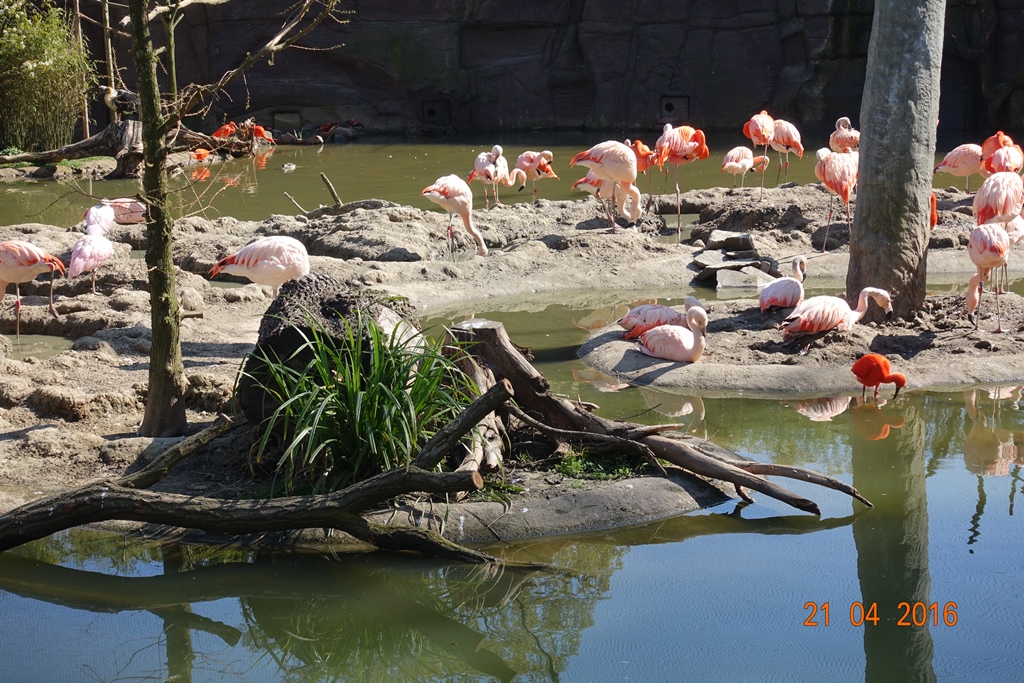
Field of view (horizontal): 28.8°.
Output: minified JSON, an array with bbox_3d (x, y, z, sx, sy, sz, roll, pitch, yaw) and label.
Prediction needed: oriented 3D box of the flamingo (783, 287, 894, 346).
[{"bbox_3d":[2.290,-0.183,14.050,0.730,0.360,0.310,-5,11,-18],"label":"flamingo"}]

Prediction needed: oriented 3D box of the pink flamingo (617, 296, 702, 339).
[{"bbox_3d":[0.970,-0.138,13.100,0.540,0.310,0.280,-4,11,-17],"label":"pink flamingo"}]

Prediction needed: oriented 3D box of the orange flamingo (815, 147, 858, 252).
[{"bbox_3d":[2.558,-1.112,15.600,0.290,0.820,0.470,-6,11,-25],"label":"orange flamingo"}]

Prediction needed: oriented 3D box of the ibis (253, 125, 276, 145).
[{"bbox_3d":[-4.023,-3.333,32.300,0.460,0.330,0.190,-2,11,-5],"label":"ibis"}]

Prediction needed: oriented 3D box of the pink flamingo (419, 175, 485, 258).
[{"bbox_3d":[-0.552,-1.180,18.800,0.600,0.790,0.280,2,11,15],"label":"pink flamingo"}]

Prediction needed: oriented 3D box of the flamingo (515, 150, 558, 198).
[{"bbox_3d":[0.291,-1.829,23.200,0.560,0.760,0.300,-6,12,-25],"label":"flamingo"}]

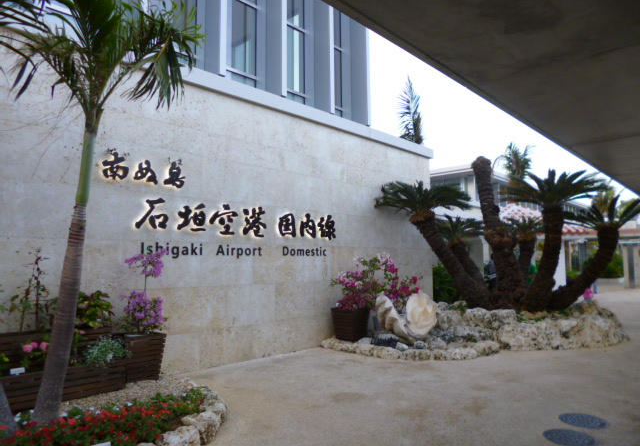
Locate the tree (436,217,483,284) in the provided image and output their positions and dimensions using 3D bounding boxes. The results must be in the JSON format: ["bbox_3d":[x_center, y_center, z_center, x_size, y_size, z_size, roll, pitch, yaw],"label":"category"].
[{"bbox_3d":[3.046,0.618,9.618,1.100,1.550,1.000,0,-6,0],"label":"tree"}]

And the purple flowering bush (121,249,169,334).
[{"bbox_3d":[-2.171,0.845,5.473,0.560,1.030,0.520,1,-6,-19],"label":"purple flowering bush"}]

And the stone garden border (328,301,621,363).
[{"bbox_3d":[3.018,1.896,8.338,5.911,0.660,2.574,1,-6,-15],"label":"stone garden border"}]

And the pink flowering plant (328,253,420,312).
[{"bbox_3d":[0.982,1.081,7.995,1.550,1.030,0.900,1,-6,-15],"label":"pink flowering plant"}]

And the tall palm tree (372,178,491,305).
[{"bbox_3d":[2.296,0.435,8.974,2.150,2.400,1.700,0,-6,0],"label":"tall palm tree"}]

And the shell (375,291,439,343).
[{"bbox_3d":[1.466,1.584,7.436,1.060,0.880,0.650,-1,-6,10],"label":"shell"}]

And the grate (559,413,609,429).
[{"bbox_3d":[2.408,1.830,4.064,0.401,0.030,0.401,0,-6,0],"label":"grate"}]

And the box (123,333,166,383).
[{"bbox_3d":[-2.116,1.644,5.364,0.480,0.550,0.450,1,-6,-19],"label":"box"}]

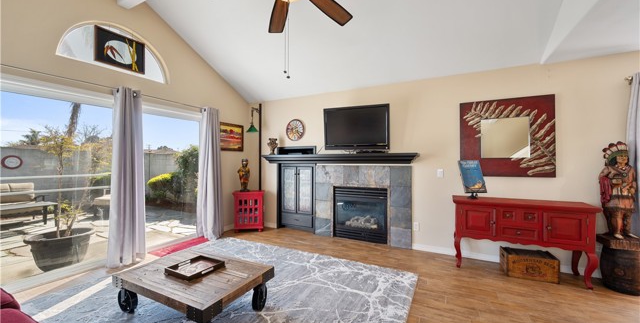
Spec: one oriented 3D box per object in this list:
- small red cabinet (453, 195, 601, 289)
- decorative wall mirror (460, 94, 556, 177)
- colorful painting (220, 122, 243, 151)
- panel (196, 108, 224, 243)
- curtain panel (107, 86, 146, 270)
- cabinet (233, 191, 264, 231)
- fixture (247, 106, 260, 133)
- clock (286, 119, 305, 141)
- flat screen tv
[{"bbox_3d":[2.258,0.863,2.869,1.280,0.810,0.420,0,0,27],"label":"small red cabinet"},{"bbox_3d":[2.307,-0.293,3.103,0.970,0.965,0.045,0,0,27],"label":"decorative wall mirror"},{"bbox_3d":[-1.624,-0.435,4.581,0.035,0.500,0.640,0,0,27],"label":"colorful painting"},{"bbox_3d":[-1.775,0.192,4.054,0.190,2.120,0.400,0,0,27],"label":"panel"},{"bbox_3d":[-2.334,0.177,3.021,0.160,2.120,0.380,0,0,27],"label":"curtain panel"},{"bbox_3d":[-1.288,0.916,4.590,0.540,0.700,0.340,0,0,-9],"label":"cabinet"},{"bbox_3d":[-1.255,-0.796,4.720,0.270,0.500,0.220,0,0,-40],"label":"fixture"},{"bbox_3d":[-0.446,-0.567,4.505,0.385,0.390,0.045,0,0,27],"label":"clock"},{"bbox_3d":[0.542,-0.467,3.811,1.040,0.730,0.200,0,0,27],"label":"flat screen tv"}]

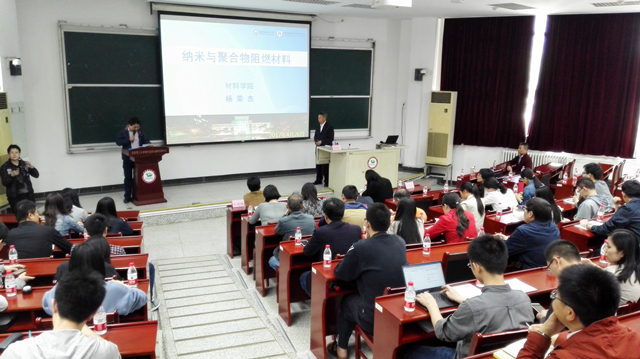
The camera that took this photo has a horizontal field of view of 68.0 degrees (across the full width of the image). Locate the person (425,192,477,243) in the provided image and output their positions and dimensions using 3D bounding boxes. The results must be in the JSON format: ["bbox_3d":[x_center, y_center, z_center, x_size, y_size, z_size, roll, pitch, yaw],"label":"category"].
[{"bbox_3d":[1.348,0.774,5.016,0.500,1.250,0.750,-5,13,-30],"label":"person"}]

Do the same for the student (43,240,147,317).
[{"bbox_3d":[-1.431,1.005,3.031,0.600,1.200,0.750,-2,12,-15],"label":"student"}]

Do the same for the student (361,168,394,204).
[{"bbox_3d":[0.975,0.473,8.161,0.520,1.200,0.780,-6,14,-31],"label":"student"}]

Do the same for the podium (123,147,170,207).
[{"bbox_3d":[-3.486,-0.095,9.529,0.760,1.150,0.550,-6,13,-30],"label":"podium"}]

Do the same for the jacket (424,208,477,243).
[{"bbox_3d":[1.357,0.630,4.945,0.470,0.640,0.500,-5,13,-30],"label":"jacket"}]

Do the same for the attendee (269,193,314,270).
[{"bbox_3d":[-0.294,0.780,5.280,0.540,1.250,0.750,-3,12,-22],"label":"attendee"}]

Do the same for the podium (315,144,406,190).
[{"bbox_3d":[0.989,-0.226,10.846,2.000,0.980,0.950,-4,13,-24],"label":"podium"}]

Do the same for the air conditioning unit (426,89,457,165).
[{"bbox_3d":[3.118,-1.304,12.151,0.578,1.840,0.345,9,14,33],"label":"air conditioning unit"}]

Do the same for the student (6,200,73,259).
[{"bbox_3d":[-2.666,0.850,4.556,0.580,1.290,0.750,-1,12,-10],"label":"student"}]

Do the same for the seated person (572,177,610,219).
[{"bbox_3d":[3.560,0.541,6.345,0.500,1.200,0.700,-8,15,-37],"label":"seated person"}]

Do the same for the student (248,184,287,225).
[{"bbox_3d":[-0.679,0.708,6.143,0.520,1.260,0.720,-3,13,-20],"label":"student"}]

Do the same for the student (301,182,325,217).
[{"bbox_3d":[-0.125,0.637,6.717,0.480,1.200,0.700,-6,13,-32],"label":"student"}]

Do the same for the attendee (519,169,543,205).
[{"bbox_3d":[3.119,0.425,7.167,0.700,1.200,0.480,10,14,39],"label":"attendee"}]

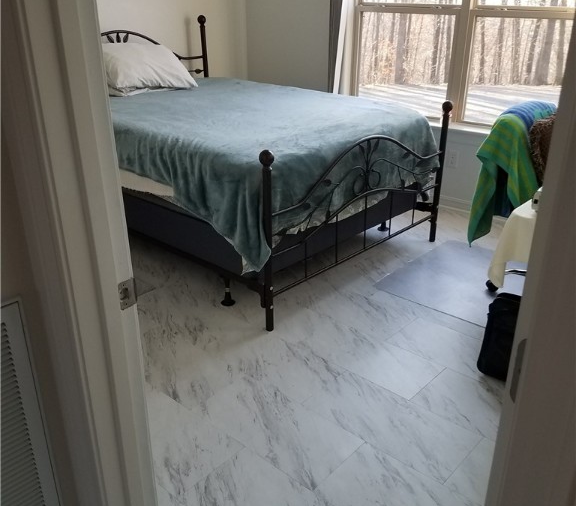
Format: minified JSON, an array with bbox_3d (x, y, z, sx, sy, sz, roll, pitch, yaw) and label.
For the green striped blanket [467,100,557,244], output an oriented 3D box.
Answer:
[{"bbox_3d":[1.160,-0.429,2.967,0.380,0.720,0.380,20,30,38],"label":"green striped blanket"}]

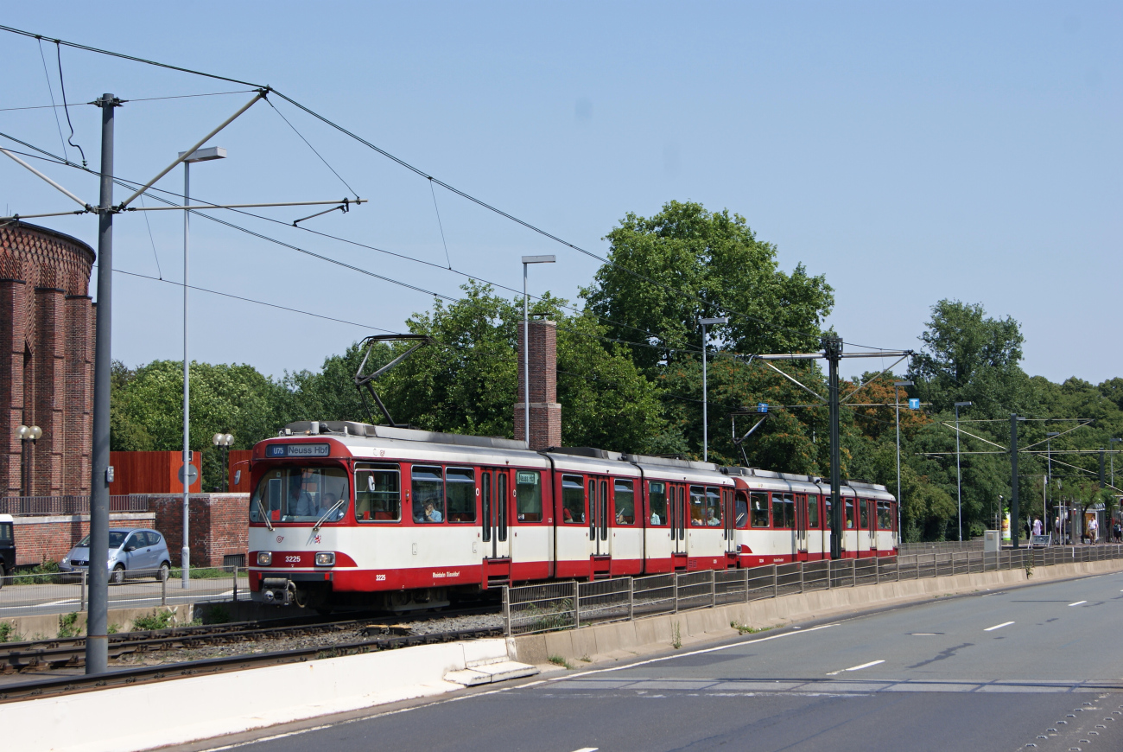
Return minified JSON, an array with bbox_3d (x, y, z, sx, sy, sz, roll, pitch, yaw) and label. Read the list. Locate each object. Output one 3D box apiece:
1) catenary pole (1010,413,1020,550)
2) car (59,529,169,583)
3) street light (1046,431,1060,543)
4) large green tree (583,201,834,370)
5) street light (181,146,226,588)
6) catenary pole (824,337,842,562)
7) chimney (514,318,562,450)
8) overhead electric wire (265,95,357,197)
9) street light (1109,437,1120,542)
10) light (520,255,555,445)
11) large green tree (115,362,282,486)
[{"bbox_3d":[24.713,5.815,114.000,0.290,7.700,0.290,-2,-5,21],"label":"catenary pole"},{"bbox_3d":[-13.245,5.305,62.000,1.770,1.590,3.840,-2,-5,19],"label":"car"},{"bbox_3d":[50.131,11.277,212.830,1.250,11.750,0.420,-2,-5,24],"label":"street light"},{"bbox_3d":[8.476,0.058,122.329,14.500,20.900,14.900,-2,-5,21],"label":"large green tree"},{"bbox_3d":[-9.381,-0.264,54.806,1.200,11.650,0.500,-2,-5,21],"label":"street light"},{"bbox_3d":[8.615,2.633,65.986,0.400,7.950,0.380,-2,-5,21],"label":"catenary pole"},{"bbox_3d":[-0.933,2.661,82.027,1.400,9.800,1.400,-2,-5,21],"label":"chimney"},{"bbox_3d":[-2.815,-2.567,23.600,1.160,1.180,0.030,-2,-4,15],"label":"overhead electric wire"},{"bbox_3d":[60.965,12.521,229.539,1.200,11.650,0.500,-2,-5,21],"label":"street light"},{"bbox_3d":[-0.905,1.371,78.150,1.250,11.750,0.420,-2,-5,21],"label":"light"},{"bbox_3d":[-21.104,4.704,121.985,10.000,11.500,10.300,-2,-5,21],"label":"large green tree"}]

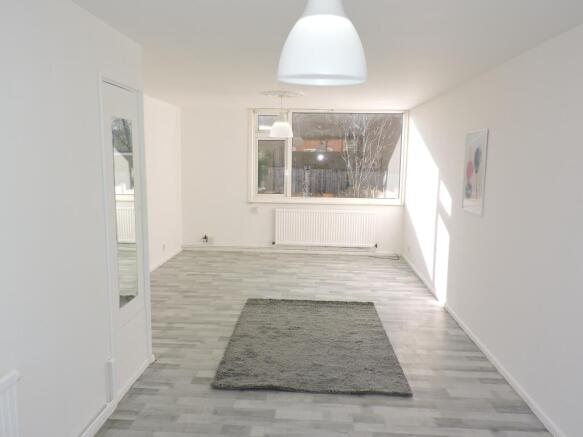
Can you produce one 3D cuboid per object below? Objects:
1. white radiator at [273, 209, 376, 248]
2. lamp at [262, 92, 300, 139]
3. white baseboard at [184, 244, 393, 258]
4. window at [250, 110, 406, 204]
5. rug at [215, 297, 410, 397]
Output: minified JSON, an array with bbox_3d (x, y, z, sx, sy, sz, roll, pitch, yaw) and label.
[{"bbox_3d":[0.560,0.165,7.790,1.640,0.619,0.105,1,8,3],"label":"white radiator"},{"bbox_3d":[-0.113,-1.251,5.736,0.450,0.528,0.450,1,8,3],"label":"lamp"},{"bbox_3d":[-0.002,0.562,7.934,3.690,0.072,0.020,1,8,3],"label":"white baseboard"},{"bbox_3d":[0.584,-0.988,7.727,2.579,1.533,0.100,1,8,3],"label":"window"},{"bbox_3d":[0.167,1.067,4.288,1.406,0.030,1.977,1,8,3],"label":"rug"}]

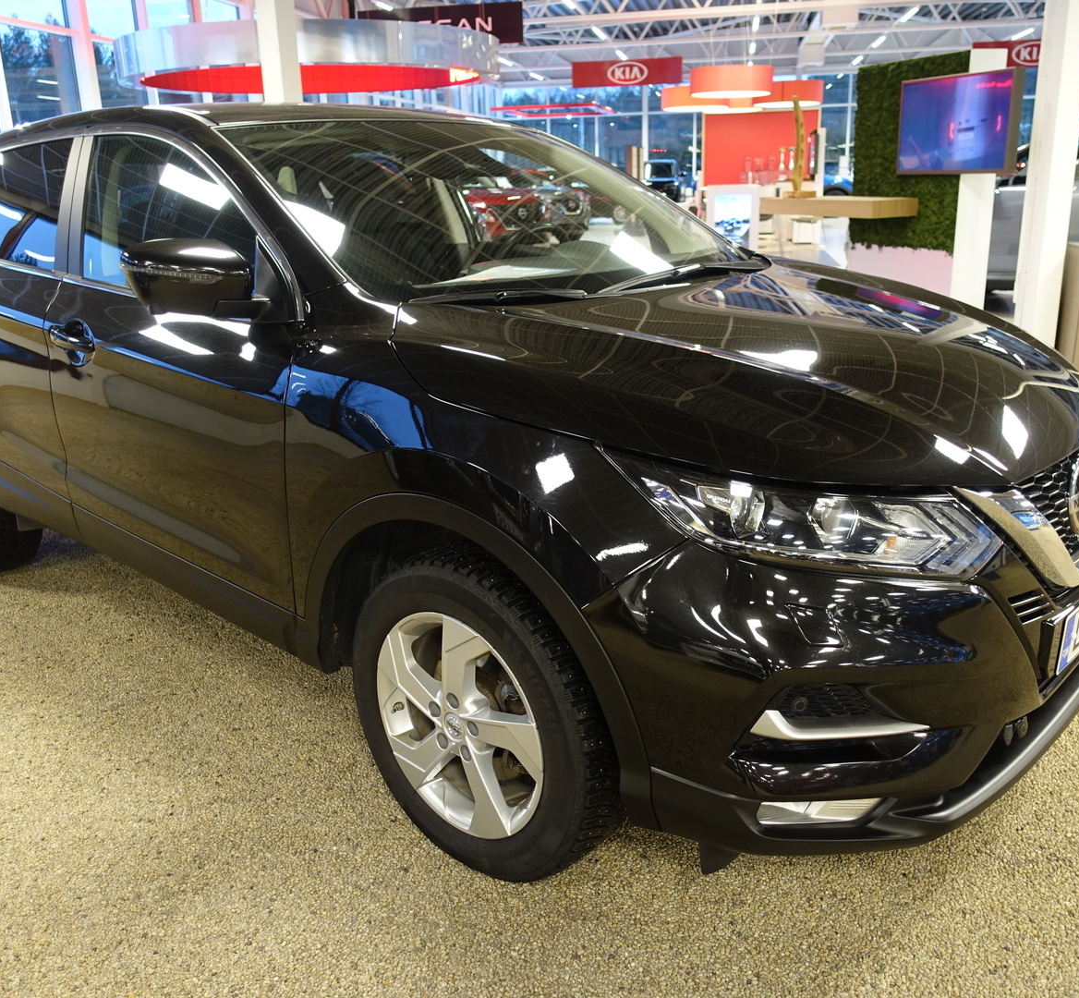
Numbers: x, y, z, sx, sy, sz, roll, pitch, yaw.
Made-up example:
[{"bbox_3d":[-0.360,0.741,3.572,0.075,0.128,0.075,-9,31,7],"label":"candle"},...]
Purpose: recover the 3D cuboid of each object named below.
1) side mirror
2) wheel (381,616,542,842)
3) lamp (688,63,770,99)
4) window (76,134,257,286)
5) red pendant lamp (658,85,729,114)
[{"bbox_3d":[-0.745,-0.469,2.136,0.190,0.170,0.240,14,23,39],"label":"side mirror"},{"bbox_3d":[-0.111,0.427,2.023,0.469,0.469,0.170,14,23,39],"label":"wheel"},{"bbox_3d":[2.988,-6.482,15.500,1.290,0.374,1.290,-1,18,0],"label":"lamp"},{"bbox_3d":[-0.925,-0.701,2.463,0.860,0.410,0.060,14,6,39],"label":"window"},{"bbox_3d":[2.707,-6.943,17.300,1.176,0.323,1.176,-1,18,0],"label":"red pendant lamp"}]

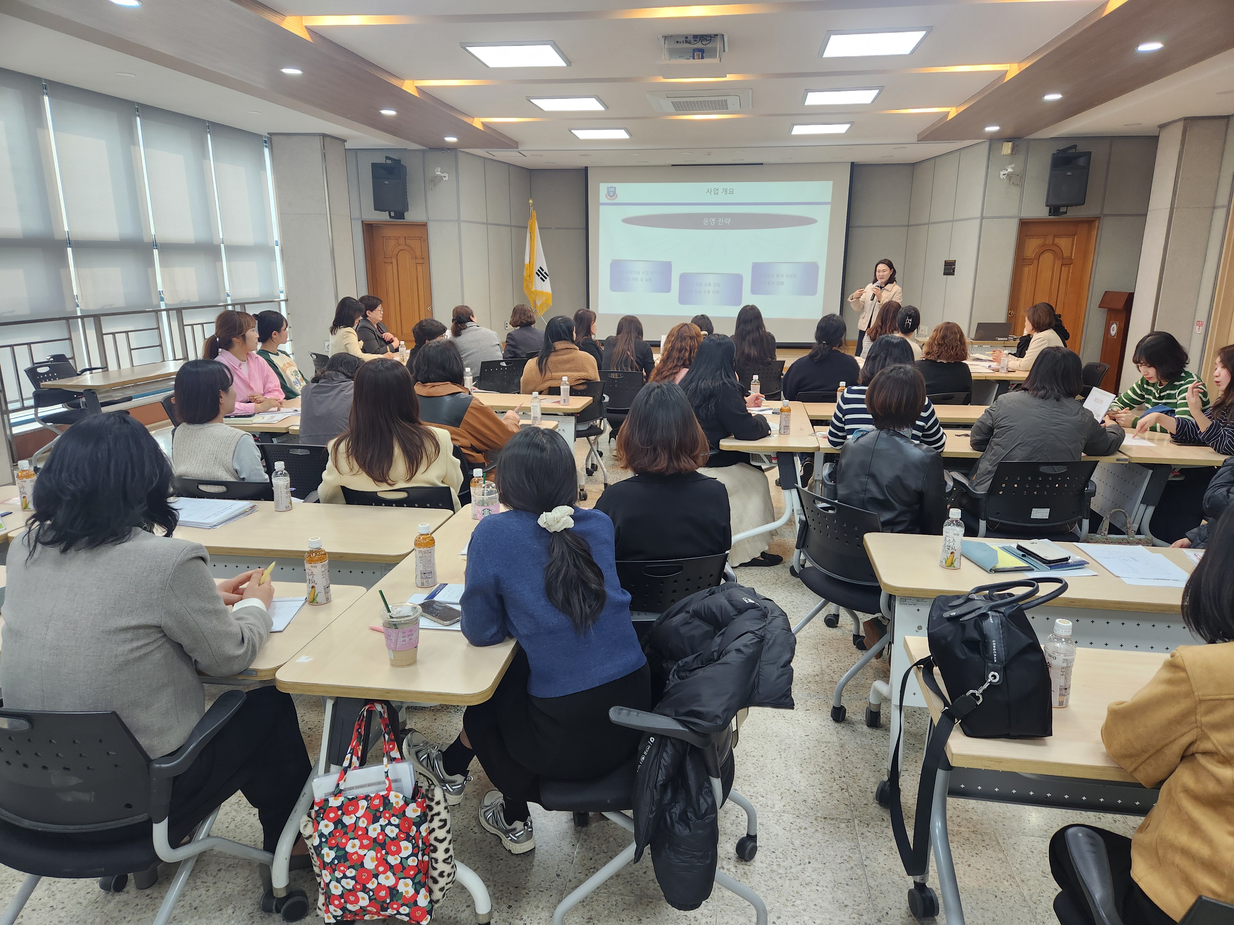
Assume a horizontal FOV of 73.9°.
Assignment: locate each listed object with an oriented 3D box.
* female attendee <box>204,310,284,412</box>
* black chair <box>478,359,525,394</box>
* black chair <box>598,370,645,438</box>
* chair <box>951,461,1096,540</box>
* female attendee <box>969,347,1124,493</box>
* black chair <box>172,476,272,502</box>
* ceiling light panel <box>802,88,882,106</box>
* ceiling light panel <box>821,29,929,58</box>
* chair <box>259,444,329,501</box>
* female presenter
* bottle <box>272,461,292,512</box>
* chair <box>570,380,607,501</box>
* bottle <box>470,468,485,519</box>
[{"bbox_3d":[-2.354,-0.320,5.412,0.760,1.340,0.540,-1,14,-5],"label":"female attendee"},{"bbox_3d":[-1.011,-0.509,7.029,0.540,0.800,0.560,-6,16,-21],"label":"black chair"},{"bbox_3d":[0.081,-0.349,6.416,0.540,0.800,0.560,5,15,18],"label":"black chair"},{"bbox_3d":[1.797,0.337,3.741,0.590,0.820,0.600,0,14,-1],"label":"chair"},{"bbox_3d":[1.975,0.098,3.880,0.640,1.220,0.720,2,15,6],"label":"female attendee"},{"bbox_3d":[-1.566,0.389,3.652,0.580,0.800,0.580,2,14,8],"label":"black chair"},{"bbox_3d":[1.883,-3.074,6.878,0.610,0.050,0.610,2,14,8],"label":"ceiling light panel"},{"bbox_3d":[1.734,-2.860,5.568,0.640,0.060,0.650,2,14,8],"label":"ceiling light panel"},{"bbox_3d":[-1.418,0.245,4.119,0.520,0.820,0.570,2,14,8],"label":"chair"},{"bbox_3d":[2.871,-1.391,9.115,0.520,1.670,0.400,9,17,34],"label":"female presenter"},{"bbox_3d":[-1.260,0.093,3.068,0.066,0.172,0.066,2,14,8],"label":"bottle"},{"bbox_3d":[-0.319,-0.260,6.325,0.580,0.800,0.580,-4,14,-14],"label":"chair"},{"bbox_3d":[-0.514,0.117,3.021,0.063,0.183,0.063,2,15,6],"label":"bottle"}]

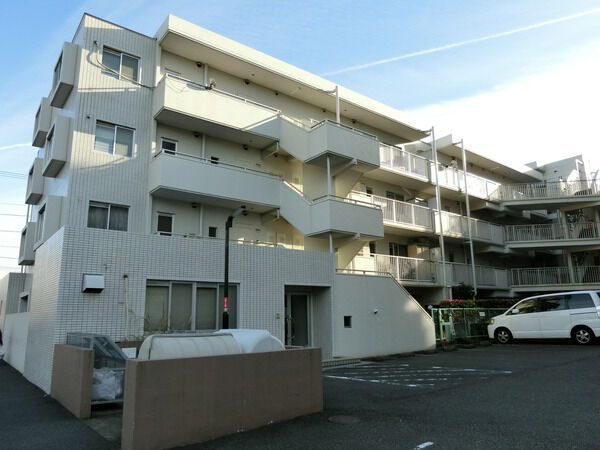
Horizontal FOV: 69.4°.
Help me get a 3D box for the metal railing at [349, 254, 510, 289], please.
[{"bbox_3d":[7.189,2.433,21.753,13.600,1.120,0.080,9,-15,-37],"label":"metal railing"}]

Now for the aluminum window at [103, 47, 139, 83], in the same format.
[{"bbox_3d":[-5.980,-5.334,14.495,1.230,0.950,0.120,9,-15,-37],"label":"aluminum window"}]

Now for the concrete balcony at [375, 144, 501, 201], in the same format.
[{"bbox_3d":[7.120,-2.535,23.603,12.500,1.310,1.320,9,-15,-37],"label":"concrete balcony"}]

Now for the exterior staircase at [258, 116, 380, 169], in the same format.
[{"bbox_3d":[1.065,-3.247,16.368,2.520,2.400,2.770,9,-15,-37],"label":"exterior staircase"}]

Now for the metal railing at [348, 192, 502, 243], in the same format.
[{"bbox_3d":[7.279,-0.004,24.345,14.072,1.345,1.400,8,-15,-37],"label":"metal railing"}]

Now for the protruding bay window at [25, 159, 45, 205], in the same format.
[{"bbox_3d":[-11.569,-1.874,19.042,0.401,1.539,2.131,8,-14,-37],"label":"protruding bay window"}]

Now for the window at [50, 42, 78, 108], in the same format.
[{"bbox_3d":[-8.605,-5.423,15.810,0.426,1.588,2.043,8,-15,-37],"label":"window"}]

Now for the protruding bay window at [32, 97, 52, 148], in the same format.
[{"bbox_3d":[-11.427,-4.510,19.249,0.390,1.527,1.972,8,-15,-37],"label":"protruding bay window"}]

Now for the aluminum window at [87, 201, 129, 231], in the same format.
[{"bbox_3d":[-6.275,-0.264,14.227,1.257,0.882,0.103,8,-15,-37],"label":"aluminum window"}]

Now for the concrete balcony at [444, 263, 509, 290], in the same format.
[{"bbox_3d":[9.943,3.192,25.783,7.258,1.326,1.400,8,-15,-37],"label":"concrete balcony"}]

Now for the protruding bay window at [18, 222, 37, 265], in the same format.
[{"bbox_3d":[-11.315,0.855,18.115,0.390,1.527,1.972,8,-15,-37],"label":"protruding bay window"}]

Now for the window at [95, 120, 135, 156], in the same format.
[{"bbox_3d":[-6.311,-2.896,14.781,1.272,1.073,0.103,8,-15,-37],"label":"window"}]

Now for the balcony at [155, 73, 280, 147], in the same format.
[{"bbox_3d":[-2.944,-4.040,15.979,4.570,1.230,1.290,9,-15,-37],"label":"balcony"}]

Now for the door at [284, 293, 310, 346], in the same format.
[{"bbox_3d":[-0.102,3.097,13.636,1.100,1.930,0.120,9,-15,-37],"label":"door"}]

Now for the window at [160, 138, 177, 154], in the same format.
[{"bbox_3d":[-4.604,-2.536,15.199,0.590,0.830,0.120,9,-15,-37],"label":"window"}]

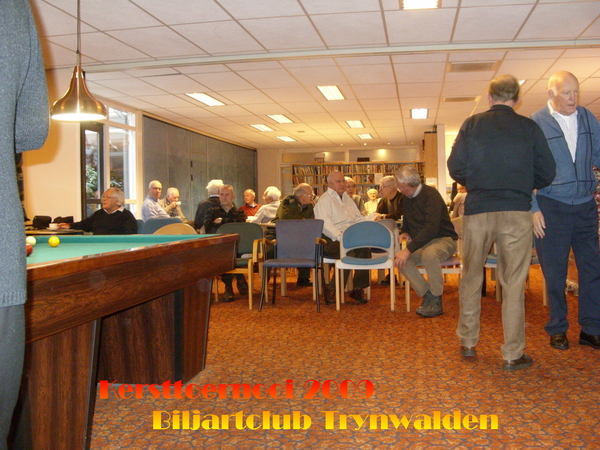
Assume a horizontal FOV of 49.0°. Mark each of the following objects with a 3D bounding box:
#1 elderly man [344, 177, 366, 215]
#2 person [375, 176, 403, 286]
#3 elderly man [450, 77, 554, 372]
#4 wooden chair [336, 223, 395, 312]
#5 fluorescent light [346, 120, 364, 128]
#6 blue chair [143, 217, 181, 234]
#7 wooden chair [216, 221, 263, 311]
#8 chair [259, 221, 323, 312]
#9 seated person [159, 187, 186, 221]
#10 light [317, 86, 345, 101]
[{"bbox_3d":[0.640,0.055,8.350,0.520,1.330,0.750,0,2,9],"label":"elderly man"},{"bbox_3d":[1.179,0.074,8.050,0.640,1.320,0.520,-1,2,-9],"label":"person"},{"bbox_3d":[1.245,-0.044,4.070,0.640,1.760,0.480,0,2,16],"label":"elderly man"},{"bbox_3d":[0.640,0.370,6.210,0.540,0.800,0.560,-1,2,9],"label":"wooden chair"},{"bbox_3d":[1.074,-1.946,12.673,0.290,0.070,1.170,-1,2,10],"label":"fluorescent light"},{"bbox_3d":[-1.610,0.365,7.800,0.530,0.840,0.560,-1,2,-3],"label":"blue chair"},{"bbox_3d":[-0.640,0.380,6.490,0.570,0.810,0.560,0,2,12],"label":"wooden chair"},{"bbox_3d":[-0.045,0.369,6.270,0.580,0.840,0.570,0,2,11],"label":"chair"},{"bbox_3d":[-1.620,0.110,8.700,0.780,1.230,0.520,1,2,44],"label":"seated person"},{"bbox_3d":[0.440,-1.812,8.989,0.290,0.060,1.180,0,2,10],"label":"light"}]

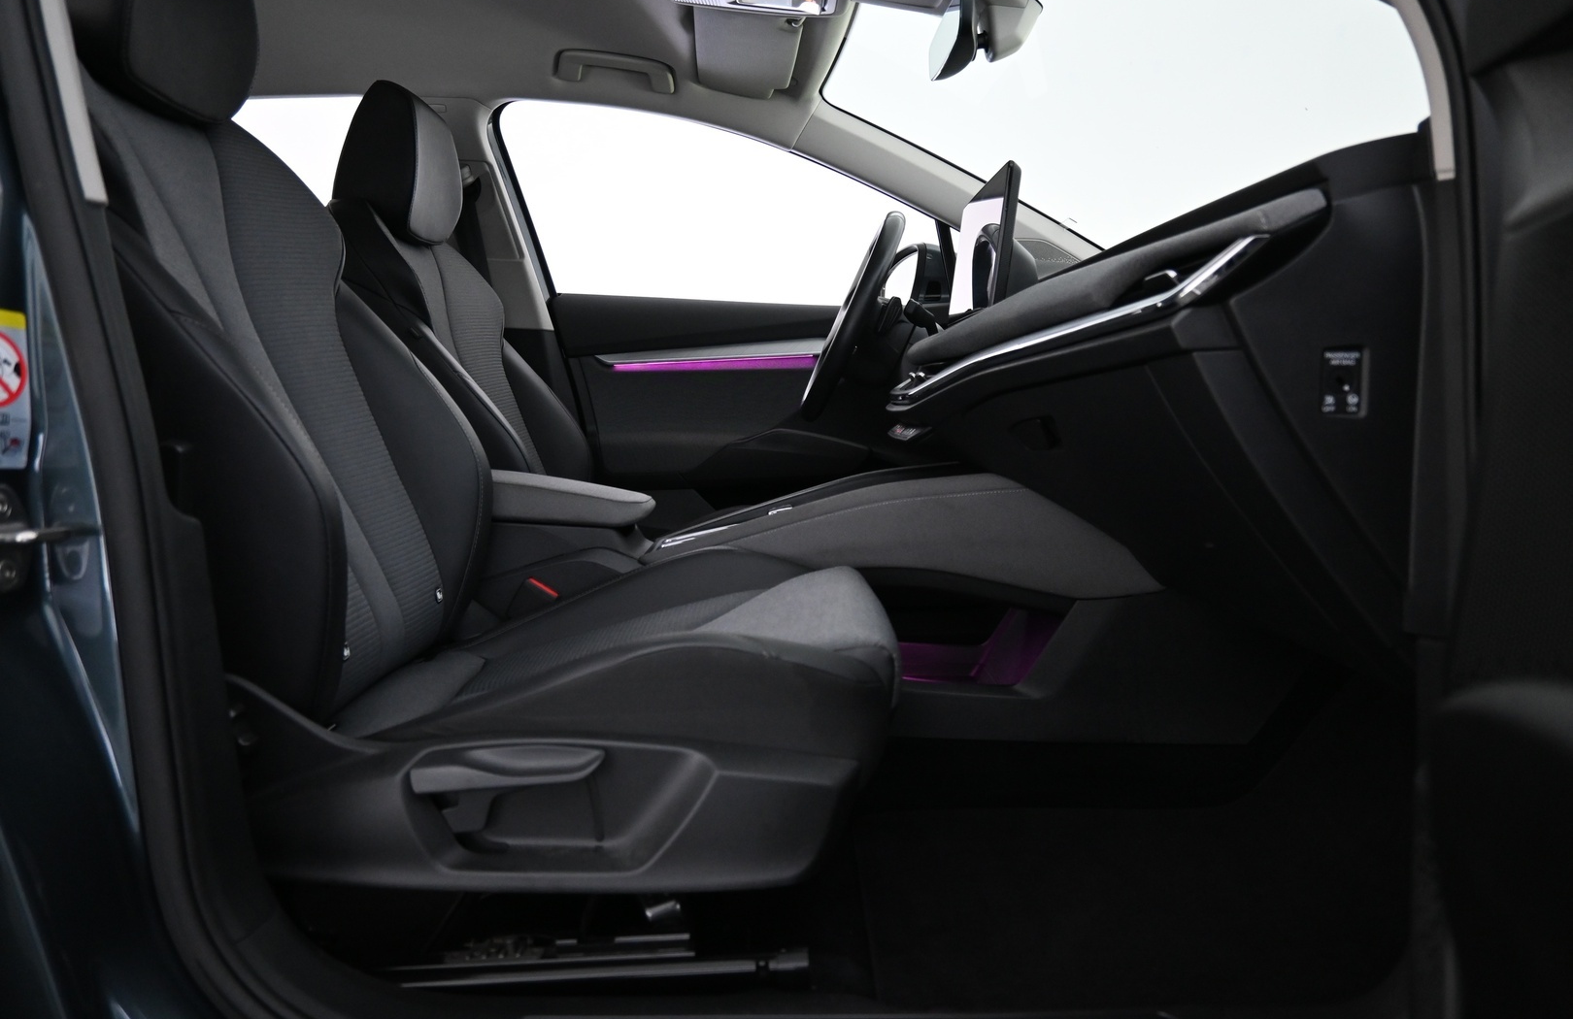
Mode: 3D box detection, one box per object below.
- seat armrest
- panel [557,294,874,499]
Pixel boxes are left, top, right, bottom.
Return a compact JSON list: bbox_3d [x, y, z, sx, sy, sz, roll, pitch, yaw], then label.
[{"bbox_3d":[-0.345,-0.026,1.440,0.320,0.070,0.180,5,4,-2],"label":"seat armrest"},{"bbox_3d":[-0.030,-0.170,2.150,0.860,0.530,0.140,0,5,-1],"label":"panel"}]

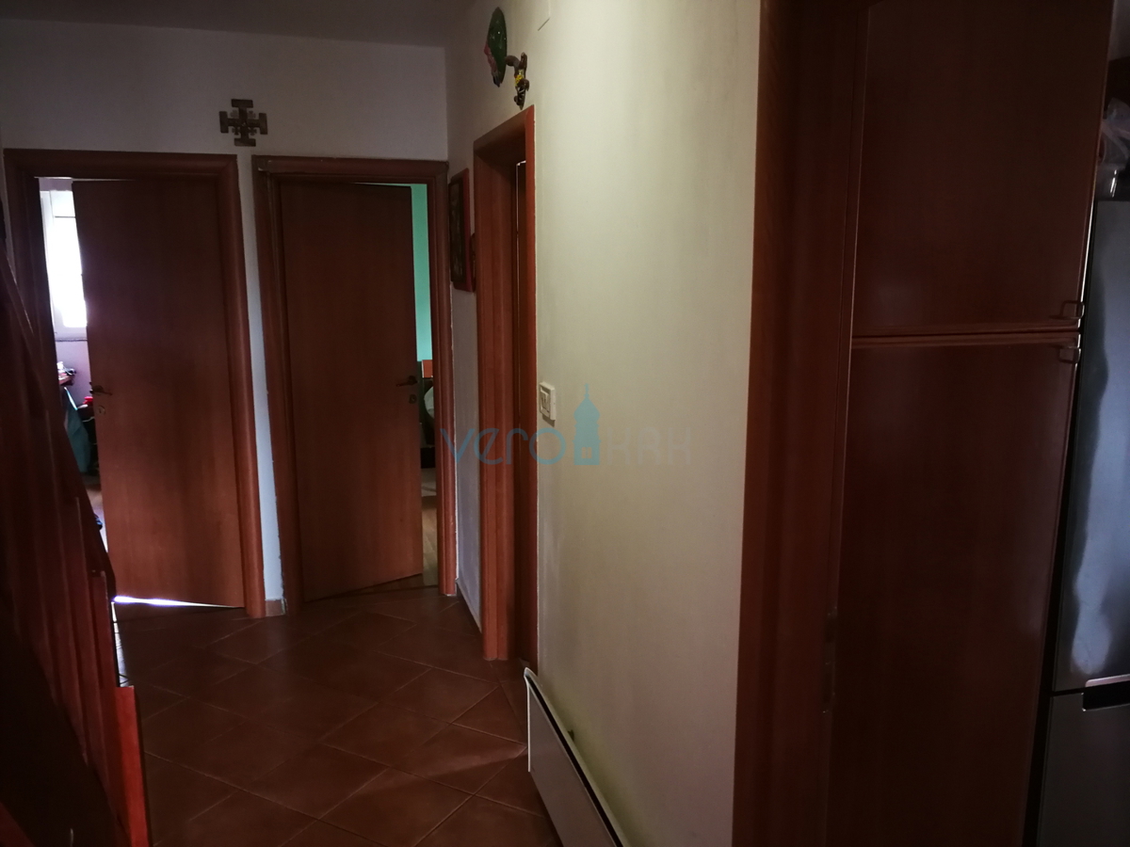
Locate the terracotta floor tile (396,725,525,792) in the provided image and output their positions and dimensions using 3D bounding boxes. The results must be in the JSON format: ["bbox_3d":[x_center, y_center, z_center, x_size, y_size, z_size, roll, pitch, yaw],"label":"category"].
[{"bbox_3d":[-0.356,1.142,3.015,0.330,0.010,0.330,5,11,28],"label":"terracotta floor tile"}]

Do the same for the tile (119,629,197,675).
[{"bbox_3d":[-1.807,0.999,3.775,0.330,0.010,0.330,5,11,28],"label":"tile"}]

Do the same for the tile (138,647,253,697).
[{"bbox_3d":[-1.523,1.033,3.642,0.330,0.010,0.330,5,11,28],"label":"tile"}]

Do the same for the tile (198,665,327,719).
[{"bbox_3d":[-1.231,1.060,3.483,0.330,0.010,0.330,5,11,28],"label":"tile"}]

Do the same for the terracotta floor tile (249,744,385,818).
[{"bbox_3d":[-0.808,1.163,2.877,0.330,0.010,0.330,5,11,28],"label":"terracotta floor tile"}]

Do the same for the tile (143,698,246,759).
[{"bbox_3d":[-1.392,1.110,3.195,0.330,0.010,0.330,5,11,28],"label":"tile"}]

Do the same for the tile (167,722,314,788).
[{"bbox_3d":[-1.100,1.137,3.044,0.330,0.010,0.330,5,11,28],"label":"tile"}]

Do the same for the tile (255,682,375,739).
[{"bbox_3d":[-0.939,1.087,3.332,0.330,0.010,0.330,5,11,28],"label":"tile"}]

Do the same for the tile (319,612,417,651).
[{"bbox_3d":[-0.910,0.962,4.065,0.330,0.010,0.330,5,11,28],"label":"tile"}]

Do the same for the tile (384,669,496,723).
[{"bbox_3d":[-0.487,1.065,3.461,0.330,0.010,0.330,5,11,28],"label":"tile"}]

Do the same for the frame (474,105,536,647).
[{"bbox_3d":[-0.173,0.006,3.244,0.140,2.118,0.873,-3,10,-16],"label":"frame"}]

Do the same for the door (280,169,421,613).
[{"bbox_3d":[-1.058,-0.144,4.417,0.687,2.024,0.045,-8,12,-38],"label":"door"}]

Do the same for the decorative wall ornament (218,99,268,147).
[{"bbox_3d":[-1.403,-1.314,3.853,0.196,0.196,0.020,-3,10,-16],"label":"decorative wall ornament"}]

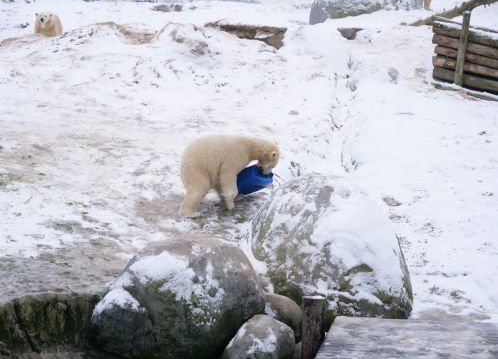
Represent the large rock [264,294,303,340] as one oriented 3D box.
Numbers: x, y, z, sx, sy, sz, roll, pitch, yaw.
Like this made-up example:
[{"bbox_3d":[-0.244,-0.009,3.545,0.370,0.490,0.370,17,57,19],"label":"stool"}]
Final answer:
[{"bbox_3d":[0.251,1.064,12.000,0.350,0.370,0.380,0,8,0],"label":"large rock"}]

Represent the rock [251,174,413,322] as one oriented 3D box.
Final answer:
[{"bbox_3d":[0.691,0.576,12.800,1.310,1.140,1.250,0,8,0],"label":"rock"}]

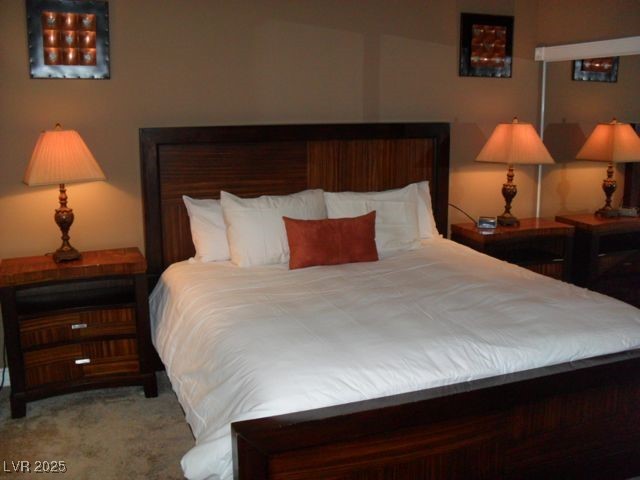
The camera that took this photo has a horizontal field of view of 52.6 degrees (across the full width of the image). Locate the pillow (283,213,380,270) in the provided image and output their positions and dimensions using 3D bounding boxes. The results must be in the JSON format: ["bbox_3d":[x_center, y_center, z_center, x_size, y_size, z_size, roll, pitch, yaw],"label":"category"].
[{"bbox_3d":[0.078,-0.001,3.702,0.540,0.280,0.120,-5,-10,-20],"label":"pillow"}]

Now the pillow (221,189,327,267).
[{"bbox_3d":[-0.249,-0.066,3.748,0.615,0.440,0.170,-5,-8,-20],"label":"pillow"}]

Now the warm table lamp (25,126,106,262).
[{"bbox_3d":[-1.367,-0.250,3.498,0.385,0.738,0.365,-5,12,-20],"label":"warm table lamp"}]

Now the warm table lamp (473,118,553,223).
[{"bbox_3d":[1.309,-0.455,4.386,0.380,0.724,0.365,-5,12,-20],"label":"warm table lamp"}]

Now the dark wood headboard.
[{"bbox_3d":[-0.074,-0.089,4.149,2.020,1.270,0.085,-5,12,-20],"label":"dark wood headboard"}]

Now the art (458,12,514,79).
[{"bbox_3d":[1.140,-1.313,4.429,0.420,0.420,0.040,-5,12,-20],"label":"art"}]

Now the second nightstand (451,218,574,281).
[{"bbox_3d":[1.309,0.277,4.481,0.720,0.750,0.400,-5,12,-20],"label":"second nightstand"}]

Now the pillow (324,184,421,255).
[{"bbox_3d":[0.317,-0.116,4.012,0.630,0.430,0.160,-6,-8,-23],"label":"pillow"}]

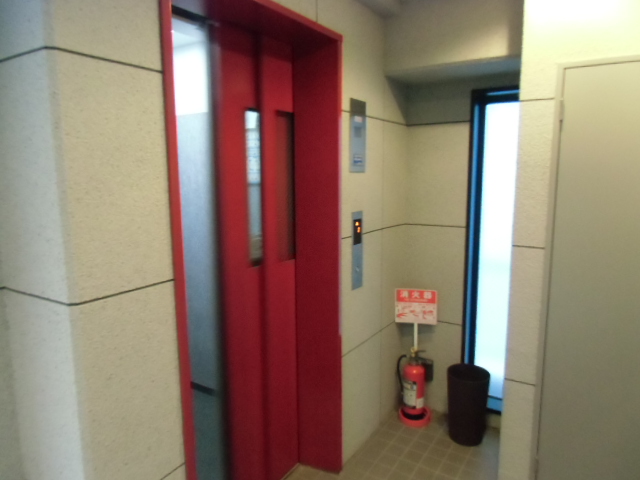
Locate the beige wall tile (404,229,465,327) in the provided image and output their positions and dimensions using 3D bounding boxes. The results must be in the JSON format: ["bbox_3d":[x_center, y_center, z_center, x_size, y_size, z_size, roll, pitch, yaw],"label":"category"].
[{"bbox_3d":[0.697,0.208,2.723,0.382,0.590,0.020,5,9,33],"label":"beige wall tile"}]

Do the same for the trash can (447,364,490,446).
[{"bbox_3d":[0.852,0.953,2.558,0.232,0.394,0.232,0,8,0],"label":"trash can"}]

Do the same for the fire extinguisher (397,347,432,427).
[{"bbox_3d":[0.593,0.890,2.755,0.221,0.469,0.199,5,9,33],"label":"fire extinguisher"}]

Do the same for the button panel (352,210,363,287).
[{"bbox_3d":[0.199,0.056,2.261,0.015,0.396,0.107,5,9,33],"label":"button panel"}]

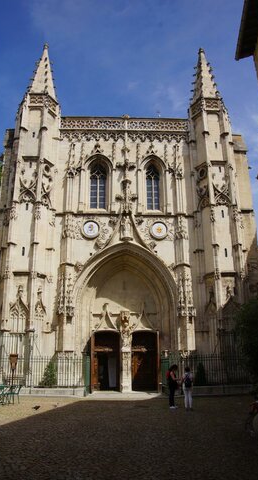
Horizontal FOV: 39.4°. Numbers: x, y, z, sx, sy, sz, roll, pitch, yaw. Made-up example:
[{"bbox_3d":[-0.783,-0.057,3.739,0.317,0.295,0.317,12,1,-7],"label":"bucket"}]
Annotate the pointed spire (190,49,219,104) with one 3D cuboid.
[{"bbox_3d":[5.212,-11.300,24.983,1.800,4.959,1.650,0,-16,-2],"label":"pointed spire"}]

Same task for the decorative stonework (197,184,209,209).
[{"bbox_3d":[4.582,-2.670,22.140,0.300,1.219,0.950,10,-20,-30],"label":"decorative stonework"}]

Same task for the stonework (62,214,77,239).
[{"bbox_3d":[-3.590,-0.779,21.840,0.911,1.523,0.450,0,-16,-2],"label":"stonework"}]

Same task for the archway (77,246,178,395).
[{"bbox_3d":[-0.147,4.472,21.100,5.657,8.232,1.500,0,-16,-2],"label":"archway"}]

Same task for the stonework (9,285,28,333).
[{"bbox_3d":[-5.897,3.635,19.299,1.078,2.559,0.400,0,-17,-2],"label":"stonework"}]

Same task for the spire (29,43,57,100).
[{"bbox_3d":[-6.002,-11.773,25.354,2.300,5.216,1.989,0,-17,-2],"label":"spire"}]

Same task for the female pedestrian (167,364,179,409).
[{"bbox_3d":[1.883,6.068,14.926,0.480,1.650,0.430,1,-17,-5],"label":"female pedestrian"}]

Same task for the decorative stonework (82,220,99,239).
[{"bbox_3d":[-2.301,-0.626,21.945,1.033,1.167,0.200,0,-16,-2],"label":"decorative stonework"}]

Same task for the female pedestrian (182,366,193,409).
[{"bbox_3d":[2.457,6.086,14.751,0.470,1.650,0.420,4,-18,-14],"label":"female pedestrian"}]

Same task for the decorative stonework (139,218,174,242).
[{"bbox_3d":[1.690,-0.613,22.033,2.089,1.494,0.300,0,-17,-2],"label":"decorative stonework"}]

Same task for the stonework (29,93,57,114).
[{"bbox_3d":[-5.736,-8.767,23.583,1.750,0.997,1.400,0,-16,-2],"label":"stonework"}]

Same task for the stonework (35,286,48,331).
[{"bbox_3d":[-4.717,3.686,19.452,0.320,2.341,0.750,-13,-20,36],"label":"stonework"}]

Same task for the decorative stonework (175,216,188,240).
[{"bbox_3d":[3.188,-0.665,22.041,0.734,1.536,0.450,0,-16,-2],"label":"decorative stonework"}]

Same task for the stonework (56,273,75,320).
[{"bbox_3d":[-3.617,3.177,20.630,1.075,2.610,0.600,0,-16,-2],"label":"stonework"}]

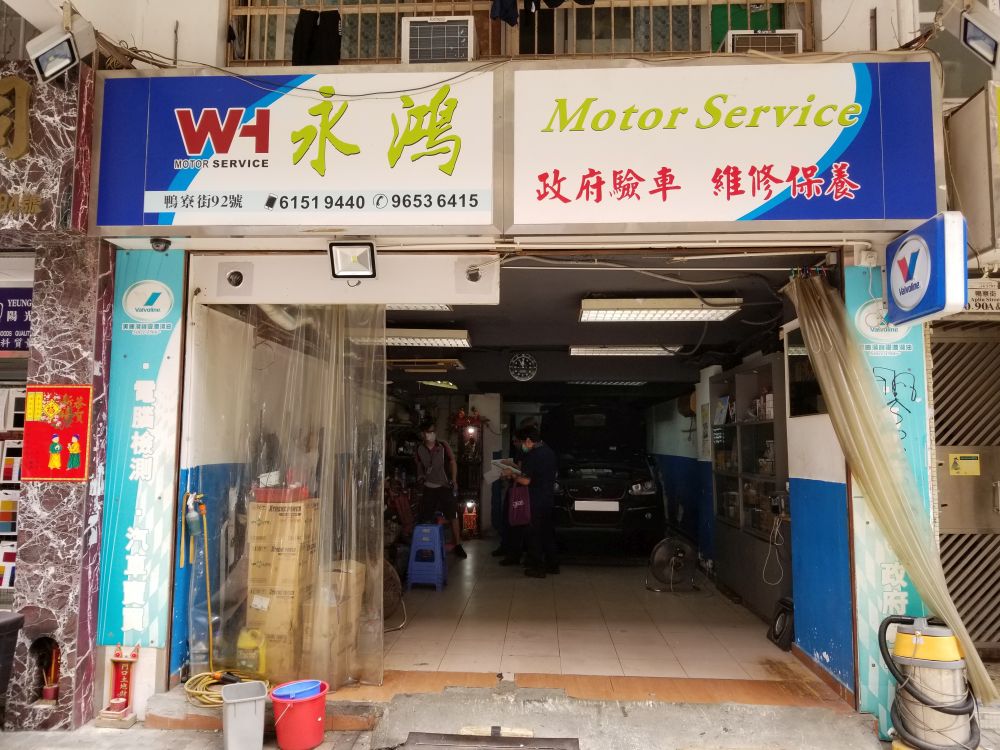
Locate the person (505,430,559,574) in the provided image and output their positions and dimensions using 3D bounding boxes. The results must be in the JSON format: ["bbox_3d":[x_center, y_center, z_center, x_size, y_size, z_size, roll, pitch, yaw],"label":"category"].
[{"bbox_3d":[0.348,1.418,8.453,0.560,1.660,0.480,1,-5,-11],"label":"person"}]

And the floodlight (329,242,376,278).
[{"bbox_3d":[-0.849,-0.681,4.390,0.280,0.225,0.100,0,23,3],"label":"floodlight"}]

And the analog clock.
[{"bbox_3d":[0.294,-0.097,9.419,0.350,0.350,0.050,0,-5,3],"label":"analog clock"}]

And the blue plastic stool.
[{"bbox_3d":[-0.757,1.845,7.683,0.380,0.640,0.380,1,-5,-5],"label":"blue plastic stool"}]

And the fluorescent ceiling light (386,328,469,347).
[{"bbox_3d":[-0.919,-0.378,7.825,1.220,0.085,0.610,1,-5,-2],"label":"fluorescent ceiling light"}]

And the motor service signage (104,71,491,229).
[{"bbox_3d":[-1.209,-1.316,4.485,2.360,0.950,0.180,0,-5,3],"label":"motor service signage"}]

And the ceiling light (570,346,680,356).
[{"bbox_3d":[1.389,-0.309,8.354,1.210,0.090,0.600,0,-5,3],"label":"ceiling light"}]

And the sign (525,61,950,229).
[{"bbox_3d":[1.262,-1.310,4.347,2.360,0.950,0.180,0,-5,3],"label":"sign"}]

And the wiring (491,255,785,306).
[{"bbox_3d":[0.906,-0.627,5.081,1.930,0.220,0.500,0,-5,3],"label":"wiring"}]

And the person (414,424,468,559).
[{"bbox_3d":[-0.805,1.491,9.965,0.600,1.740,0.400,1,-5,-3],"label":"person"}]

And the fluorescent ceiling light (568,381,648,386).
[{"bbox_3d":[1.635,0.114,11.712,1.210,0.070,0.620,0,-5,3],"label":"fluorescent ceiling light"}]

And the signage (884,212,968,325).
[{"bbox_3d":[2.301,-0.542,4.056,0.125,0.484,0.640,0,-5,3],"label":"signage"}]

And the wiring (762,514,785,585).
[{"bbox_3d":[2.166,1.387,5.942,0.167,0.560,0.120,0,-5,3],"label":"wiring"}]

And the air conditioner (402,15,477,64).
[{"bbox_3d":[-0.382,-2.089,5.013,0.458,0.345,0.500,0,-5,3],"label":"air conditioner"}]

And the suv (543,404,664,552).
[{"bbox_3d":[1.263,1.535,11.055,1.800,1.880,4.500,0,-5,3],"label":"suv"}]

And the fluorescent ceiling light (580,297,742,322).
[{"bbox_3d":[1.247,-0.516,5.987,1.210,0.090,0.610,0,-5,3],"label":"fluorescent ceiling light"}]

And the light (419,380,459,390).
[{"bbox_3d":[-1.013,0.131,12.008,0.600,0.100,0.900,0,-5,3],"label":"light"}]

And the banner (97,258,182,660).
[{"bbox_3d":[-2.196,0.426,4.595,0.437,2.411,0.030,0,-5,3],"label":"banner"}]

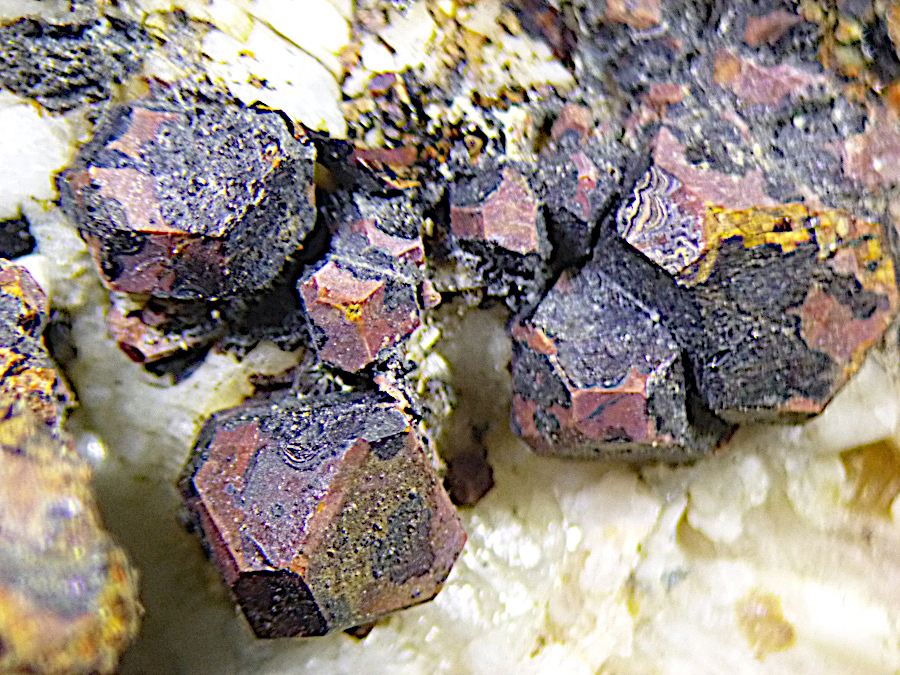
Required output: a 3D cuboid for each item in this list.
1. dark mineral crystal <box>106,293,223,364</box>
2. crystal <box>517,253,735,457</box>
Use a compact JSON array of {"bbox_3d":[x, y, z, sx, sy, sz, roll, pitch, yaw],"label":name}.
[{"bbox_3d":[-0.017,-0.001,0.153,0.007,0.004,0.005,0,50,0],"label":"dark mineral crystal"},{"bbox_3d":[0.010,0.001,0.150,0.012,0.010,0.011,0,50,0],"label":"crystal"}]

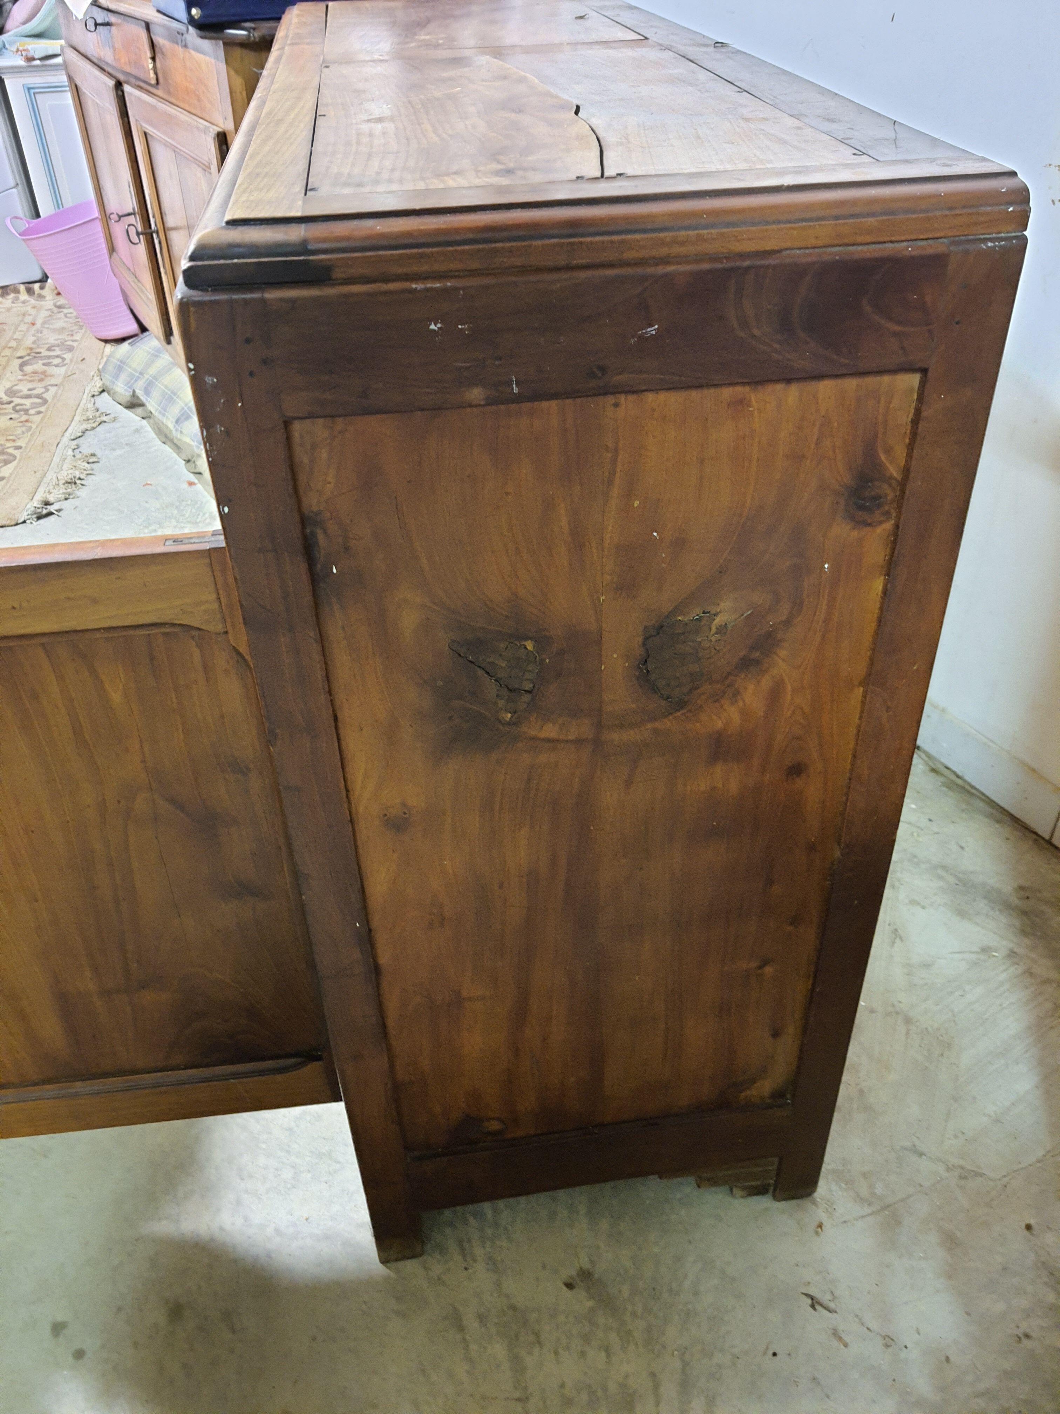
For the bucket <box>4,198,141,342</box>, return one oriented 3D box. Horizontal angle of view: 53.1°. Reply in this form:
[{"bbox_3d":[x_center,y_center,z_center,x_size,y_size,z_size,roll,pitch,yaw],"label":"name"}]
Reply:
[{"bbox_3d":[-1.523,-1.549,3.717,0.380,0.420,0.370,-23,36,-12],"label":"bucket"}]

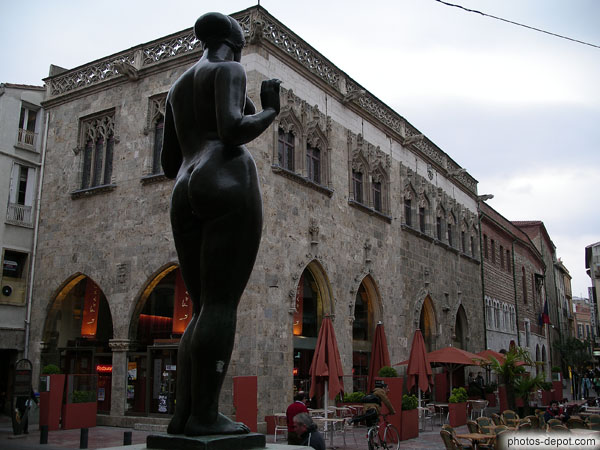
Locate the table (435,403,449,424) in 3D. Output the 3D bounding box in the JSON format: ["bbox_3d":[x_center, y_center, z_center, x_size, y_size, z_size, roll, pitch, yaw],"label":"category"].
[{"bbox_3d":[5.350,7.214,24.325,0.750,0.750,0.750,-8,-14,32],"label":"table"}]

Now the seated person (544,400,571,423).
[{"bbox_3d":[6.998,5.417,17.317,0.620,1.280,0.800,-3,-13,14],"label":"seated person"}]

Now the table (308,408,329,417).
[{"bbox_3d":[0.602,5.994,19.286,0.720,0.740,0.720,-8,-15,31],"label":"table"}]

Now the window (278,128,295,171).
[{"bbox_3d":[-0.515,-2.554,22.119,0.250,1.380,0.950,-8,-15,31],"label":"window"}]

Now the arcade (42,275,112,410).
[{"bbox_3d":[-8.158,4.459,24.503,4.050,5.350,0.700,-8,-15,31],"label":"arcade"}]

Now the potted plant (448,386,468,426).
[{"bbox_3d":[5.979,6.907,24.506,0.340,1.427,1.250,-8,-14,32],"label":"potted plant"}]

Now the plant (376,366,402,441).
[{"bbox_3d":[2.404,4.778,17.150,0.740,1.942,0.450,-8,-15,31],"label":"plant"}]

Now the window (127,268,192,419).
[{"bbox_3d":[-4.050,3.671,20.772,3.600,4.850,0.450,-8,-15,31],"label":"window"}]

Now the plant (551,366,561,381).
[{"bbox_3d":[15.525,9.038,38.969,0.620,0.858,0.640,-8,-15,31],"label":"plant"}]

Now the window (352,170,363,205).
[{"bbox_3d":[2.308,-1.539,26.489,0.250,1.340,0.900,-8,-15,31],"label":"window"}]

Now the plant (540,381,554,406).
[{"bbox_3d":[14.380,9.772,37.261,0.750,1.434,0.820,-8,-15,31],"label":"plant"}]

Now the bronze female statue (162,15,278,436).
[{"bbox_3d":[-0.313,-0.067,2.512,0.520,1.687,0.420,-9,-15,37],"label":"bronze female statue"}]

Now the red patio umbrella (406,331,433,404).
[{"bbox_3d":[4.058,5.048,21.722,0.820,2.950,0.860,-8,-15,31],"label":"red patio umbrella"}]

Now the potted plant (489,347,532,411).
[{"bbox_3d":[8.249,6.237,25.540,1.700,2.746,1.700,-8,-15,31],"label":"potted plant"}]

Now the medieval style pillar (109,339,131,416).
[{"bbox_3d":[-6.014,5.126,21.738,0.800,2.520,0.600,-8,-15,31],"label":"medieval style pillar"}]

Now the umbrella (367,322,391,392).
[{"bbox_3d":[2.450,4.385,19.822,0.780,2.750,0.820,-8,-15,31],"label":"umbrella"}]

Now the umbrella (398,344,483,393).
[{"bbox_3d":[6.095,6.315,25.545,3.400,3.026,3.400,-8,-14,32],"label":"umbrella"}]

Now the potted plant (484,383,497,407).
[{"bbox_3d":[10.689,9.522,35.984,0.650,1.330,0.720,-8,-15,31],"label":"potted plant"}]

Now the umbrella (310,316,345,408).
[{"bbox_3d":[0.721,4.180,17.740,0.980,3.309,0.980,0,-12,0],"label":"umbrella"}]

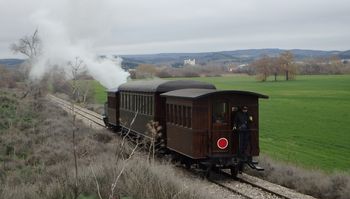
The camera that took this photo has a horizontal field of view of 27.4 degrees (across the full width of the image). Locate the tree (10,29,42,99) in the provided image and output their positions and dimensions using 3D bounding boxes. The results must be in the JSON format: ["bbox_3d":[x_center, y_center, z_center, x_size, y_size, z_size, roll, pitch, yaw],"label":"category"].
[{"bbox_3d":[-22.170,-5.410,108.000,5.200,10.500,5.200,-1,2,0],"label":"tree"}]

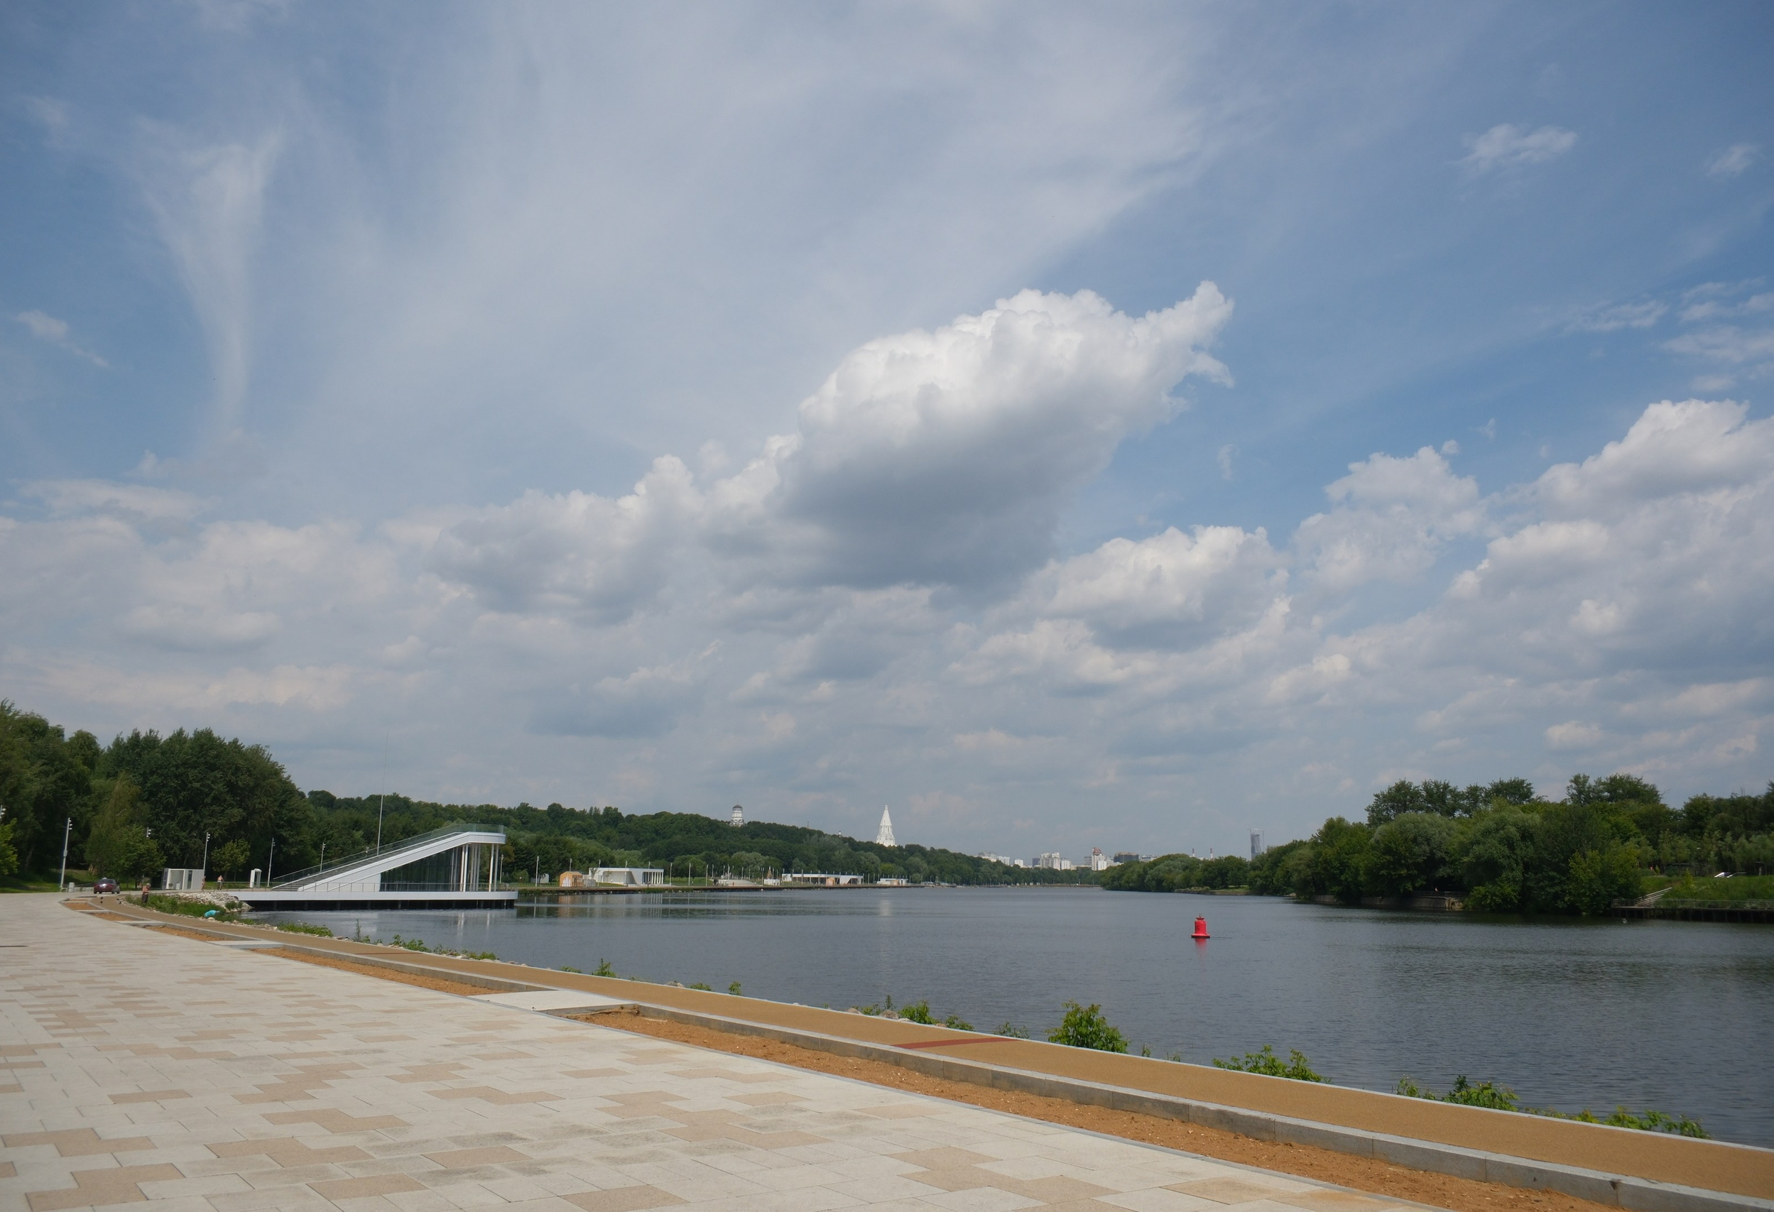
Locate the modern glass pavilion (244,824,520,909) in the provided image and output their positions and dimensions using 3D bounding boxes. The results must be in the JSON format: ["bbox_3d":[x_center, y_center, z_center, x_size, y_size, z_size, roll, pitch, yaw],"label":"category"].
[{"bbox_3d":[-68.730,34.940,183.540,34.510,11.510,14.000,7,-13,-31],"label":"modern glass pavilion"}]

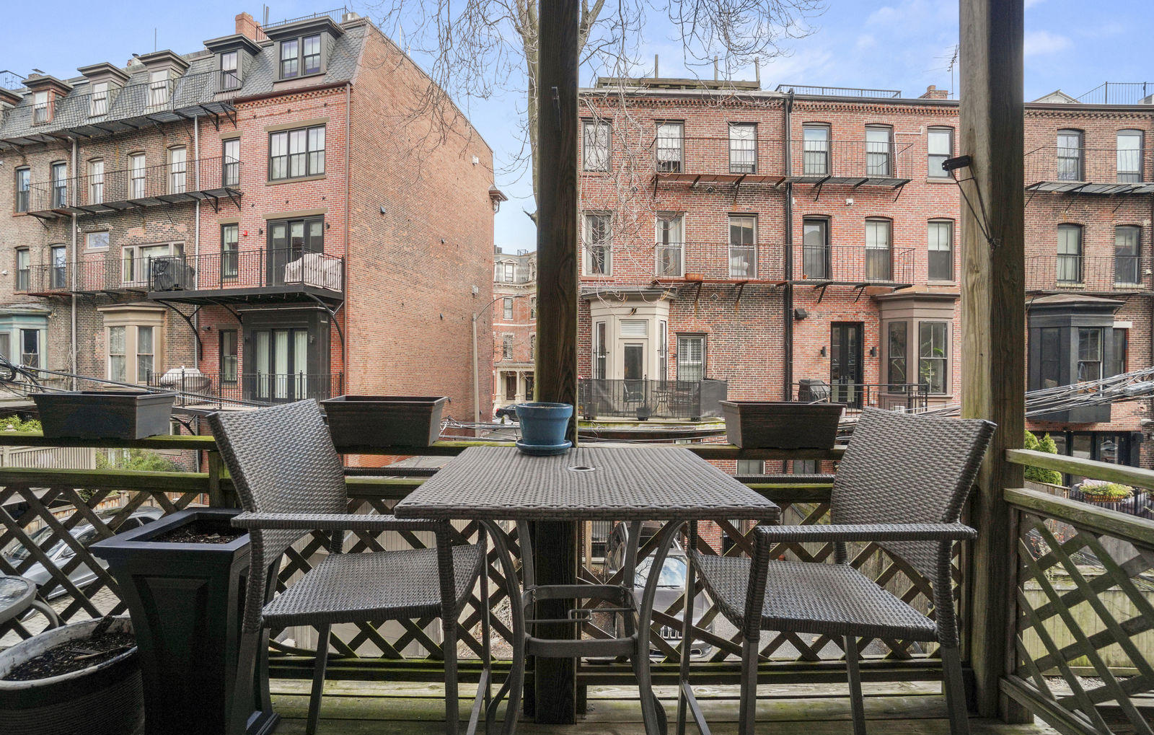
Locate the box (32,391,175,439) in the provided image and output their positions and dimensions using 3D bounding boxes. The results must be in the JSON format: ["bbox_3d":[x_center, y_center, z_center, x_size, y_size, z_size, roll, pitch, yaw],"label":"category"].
[{"bbox_3d":[-1.825,0.186,1.872,0.403,0.165,0.192,0,0,0],"label":"box"}]

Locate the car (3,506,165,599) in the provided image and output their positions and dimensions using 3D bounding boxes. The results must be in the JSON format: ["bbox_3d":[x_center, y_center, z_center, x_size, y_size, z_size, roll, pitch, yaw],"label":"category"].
[{"bbox_3d":[-12.300,4.580,11.700,1.820,1.440,4.750,0,0,8],"label":"car"}]

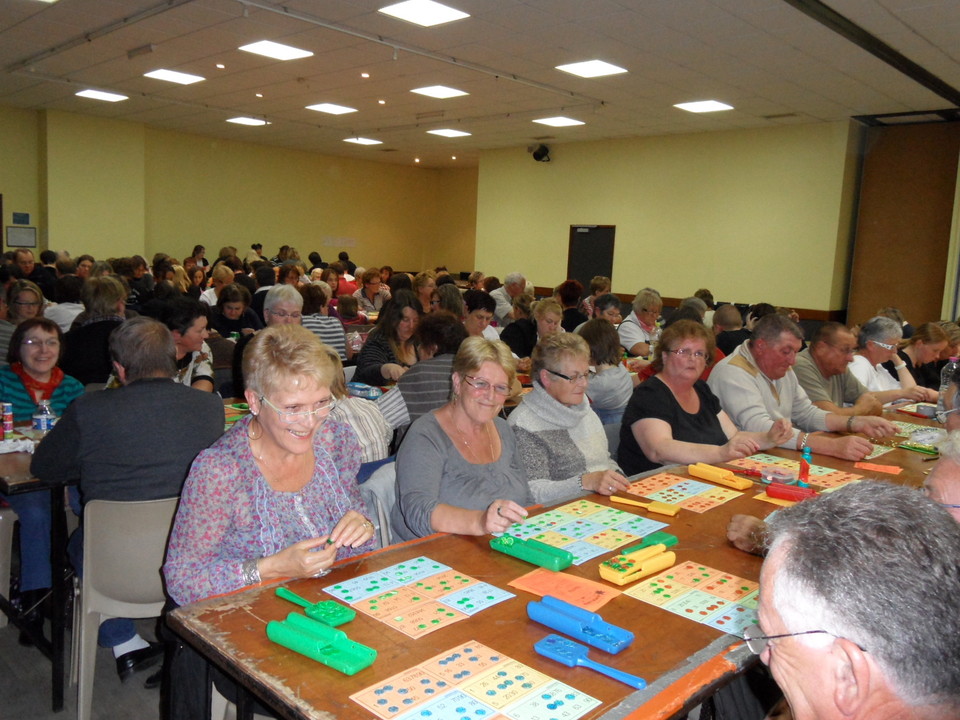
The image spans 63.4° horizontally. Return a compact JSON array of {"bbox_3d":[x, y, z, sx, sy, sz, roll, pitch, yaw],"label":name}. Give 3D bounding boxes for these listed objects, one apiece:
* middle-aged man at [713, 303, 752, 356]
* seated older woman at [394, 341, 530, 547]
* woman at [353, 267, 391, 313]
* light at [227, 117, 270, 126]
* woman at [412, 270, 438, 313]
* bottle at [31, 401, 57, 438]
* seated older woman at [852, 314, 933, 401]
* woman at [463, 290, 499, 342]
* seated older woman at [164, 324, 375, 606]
[{"bbox_3d":[1.436,0.280,4.719,0.500,1.243,0.780,-5,11,-45],"label":"middle-aged man"},{"bbox_3d":[-0.034,0.550,2.213,0.500,1.225,0.760,-3,10,-39],"label":"seated older woman"},{"bbox_3d":[-1.312,-0.411,8.906,0.520,1.290,0.700,-4,10,-40],"label":"woman"},{"bbox_3d":[-3.950,-4.088,13.266,0.600,0.050,0.600,-4,11,-43],"label":"light"},{"bbox_3d":[-0.502,-0.157,7.170,0.720,1.329,0.480,9,10,38],"label":"woman"},{"bbox_3d":[-1.369,0.215,2.438,0.069,0.200,0.069,-5,11,-45],"label":"bottle"},{"bbox_3d":[2.141,0.382,4.274,0.500,1.225,0.780,-5,11,-45],"label":"seated older woman"},{"bbox_3d":[-0.002,0.207,4.731,0.480,1.245,0.750,-5,11,-45],"label":"woman"},{"bbox_3d":[-0.515,0.573,1.859,0.540,1.330,0.680,-4,11,-43],"label":"seated older woman"}]

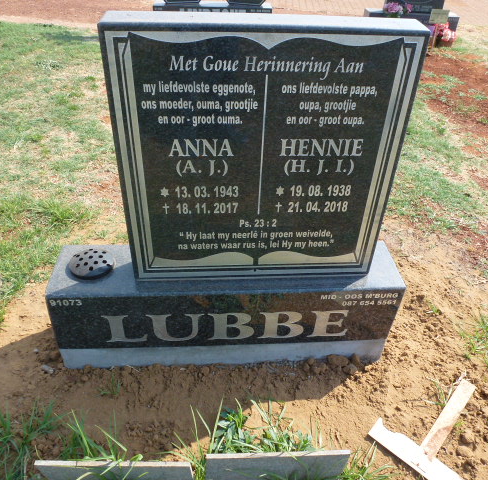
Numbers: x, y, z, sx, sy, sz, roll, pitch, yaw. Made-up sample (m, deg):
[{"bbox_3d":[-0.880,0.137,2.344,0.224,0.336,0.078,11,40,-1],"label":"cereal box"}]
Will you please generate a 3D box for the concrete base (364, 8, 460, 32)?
[{"bbox_3d":[1.718,-2.231,4.624,0.901,0.239,0.230,3,38,1],"label":"concrete base"}]

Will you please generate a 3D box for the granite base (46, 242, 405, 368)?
[{"bbox_3d":[-0.047,0.194,1.335,0.950,0.301,0.204,-1,38,-4],"label":"granite base"}]

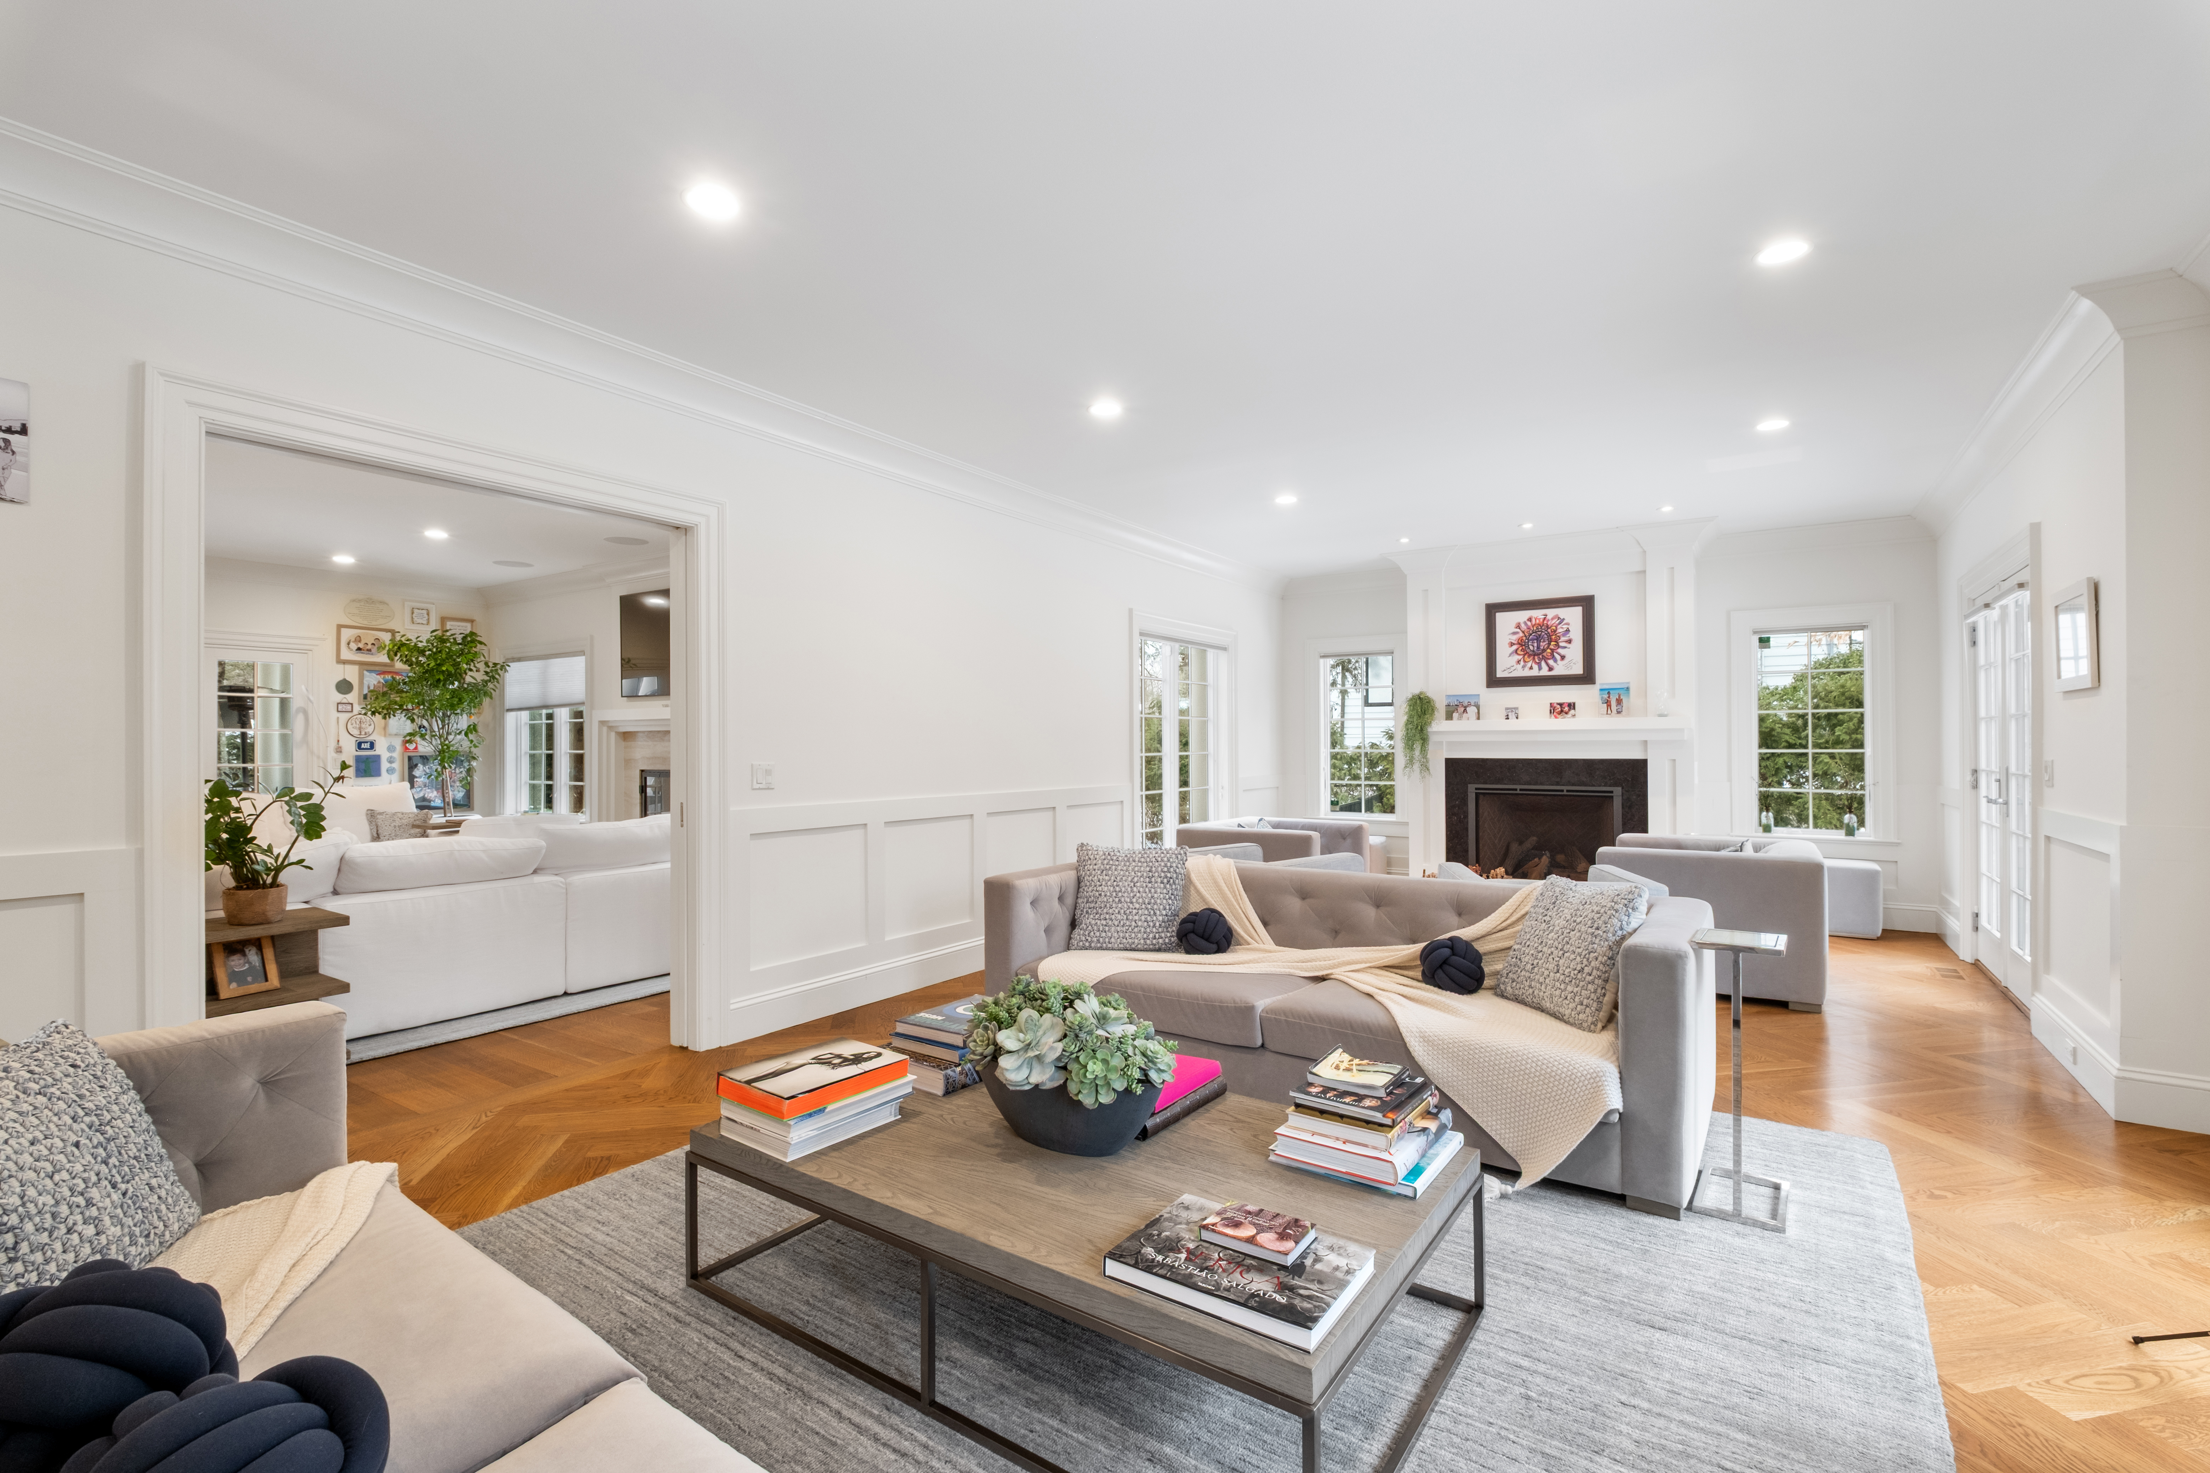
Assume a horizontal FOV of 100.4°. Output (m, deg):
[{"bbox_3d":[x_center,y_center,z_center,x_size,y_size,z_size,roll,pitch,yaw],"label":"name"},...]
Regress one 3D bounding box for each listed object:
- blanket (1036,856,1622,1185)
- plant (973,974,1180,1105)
[{"bbox_3d":[0.803,0.907,3.497,2.120,0.730,1.020,0,0,35],"label":"blanket"},{"bbox_3d":[-0.082,0.694,2.146,0.510,0.220,0.350,0,0,35],"label":"plant"}]

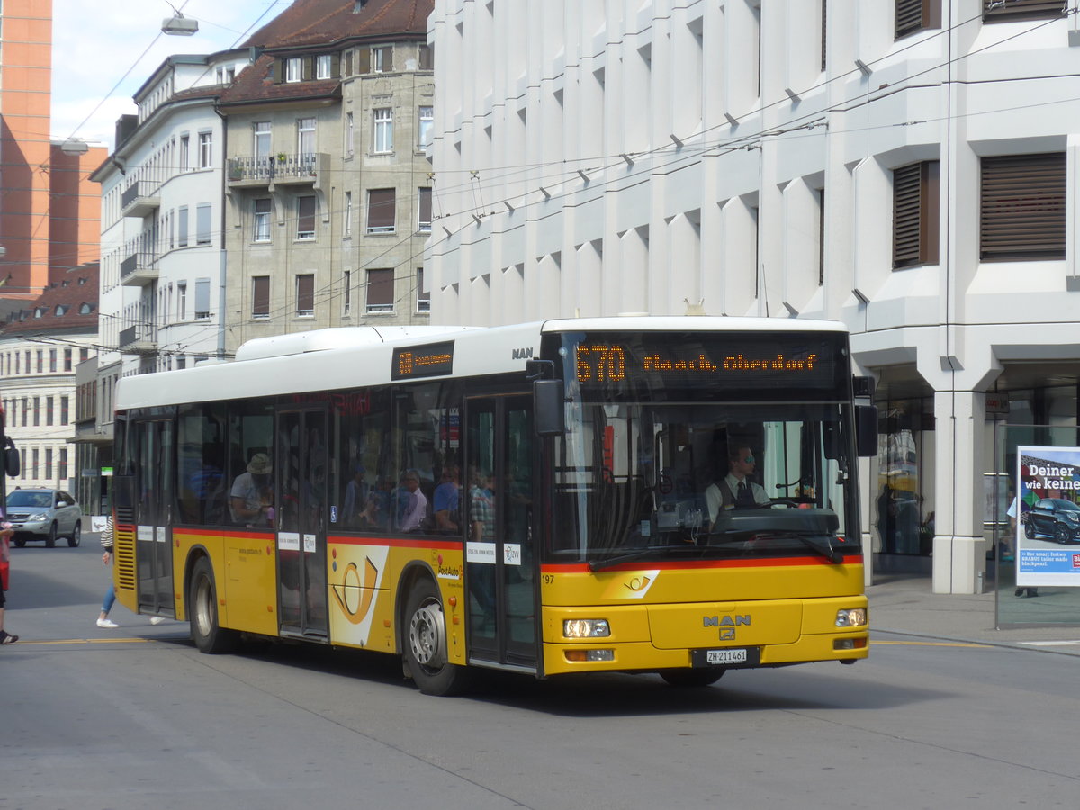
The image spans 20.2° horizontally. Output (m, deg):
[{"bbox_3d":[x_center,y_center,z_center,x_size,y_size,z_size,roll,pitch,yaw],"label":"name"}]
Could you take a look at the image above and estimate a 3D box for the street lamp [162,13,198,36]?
[{"bbox_3d":[-6.297,-6.659,53.000,0.650,0.390,0.360,1,-1,-7],"label":"street lamp"}]

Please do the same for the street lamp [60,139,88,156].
[{"bbox_3d":[-11.235,-6.220,73.000,0.650,0.380,0.360,1,-1,-9],"label":"street lamp"}]

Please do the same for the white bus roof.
[{"bbox_3d":[-1.086,-0.400,26.051,2.450,0.590,11.850,-1,-1,-22],"label":"white bus roof"}]

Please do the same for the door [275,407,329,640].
[{"bbox_3d":[-1.923,0.977,24.976,0.090,1.920,1.380,-1,-1,-22],"label":"door"}]

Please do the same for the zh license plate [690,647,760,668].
[{"bbox_3d":[1.264,1.703,20.433,0.505,0.135,0.030,-1,-1,-22],"label":"zh license plate"}]

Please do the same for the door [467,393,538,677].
[{"bbox_3d":[-0.224,0.879,20.859,0.090,1.870,1.290,-1,-1,-22],"label":"door"}]

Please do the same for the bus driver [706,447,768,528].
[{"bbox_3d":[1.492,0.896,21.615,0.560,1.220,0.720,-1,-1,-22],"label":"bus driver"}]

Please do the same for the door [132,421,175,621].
[{"bbox_3d":[-3.673,1.088,29.218,0.090,1.910,1.400,-1,-1,-22],"label":"door"}]

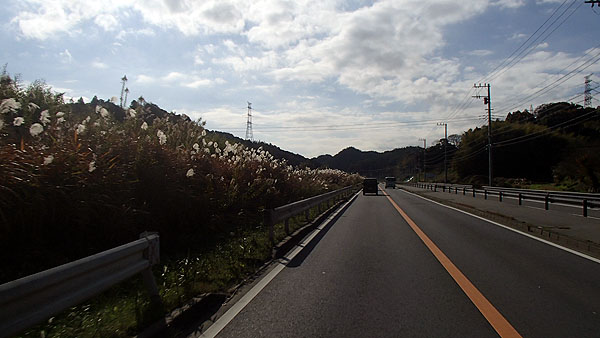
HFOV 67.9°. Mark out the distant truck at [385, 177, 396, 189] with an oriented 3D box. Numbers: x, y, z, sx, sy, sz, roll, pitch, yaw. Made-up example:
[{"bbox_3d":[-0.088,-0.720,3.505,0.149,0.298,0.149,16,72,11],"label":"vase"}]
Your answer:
[{"bbox_3d":[16.165,2.476,79.892,1.800,2.150,4.800,0,-1,9],"label":"distant truck"}]

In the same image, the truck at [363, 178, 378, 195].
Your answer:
[{"bbox_3d":[7.550,1.868,47.347,1.500,1.830,3.500,0,-1,9],"label":"truck"}]

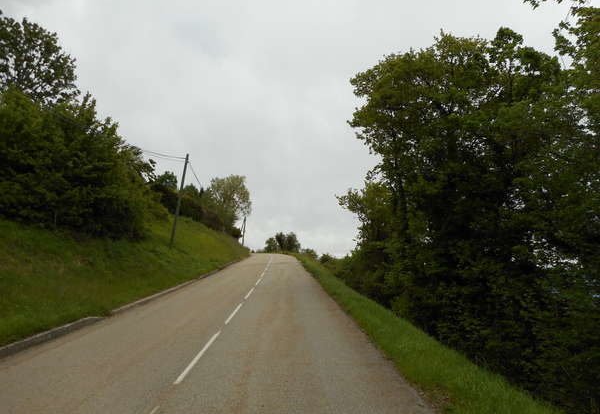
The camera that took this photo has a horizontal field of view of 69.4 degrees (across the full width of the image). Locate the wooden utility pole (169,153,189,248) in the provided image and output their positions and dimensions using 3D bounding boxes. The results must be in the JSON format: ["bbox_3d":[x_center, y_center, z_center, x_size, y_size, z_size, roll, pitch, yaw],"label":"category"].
[{"bbox_3d":[-8.080,-0.470,29.050,0.230,6.550,0.230,8,-8,0],"label":"wooden utility pole"}]

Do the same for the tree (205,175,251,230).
[{"bbox_3d":[-10.800,-0.500,64.000,6.900,8.800,6.700,1,-8,0],"label":"tree"}]

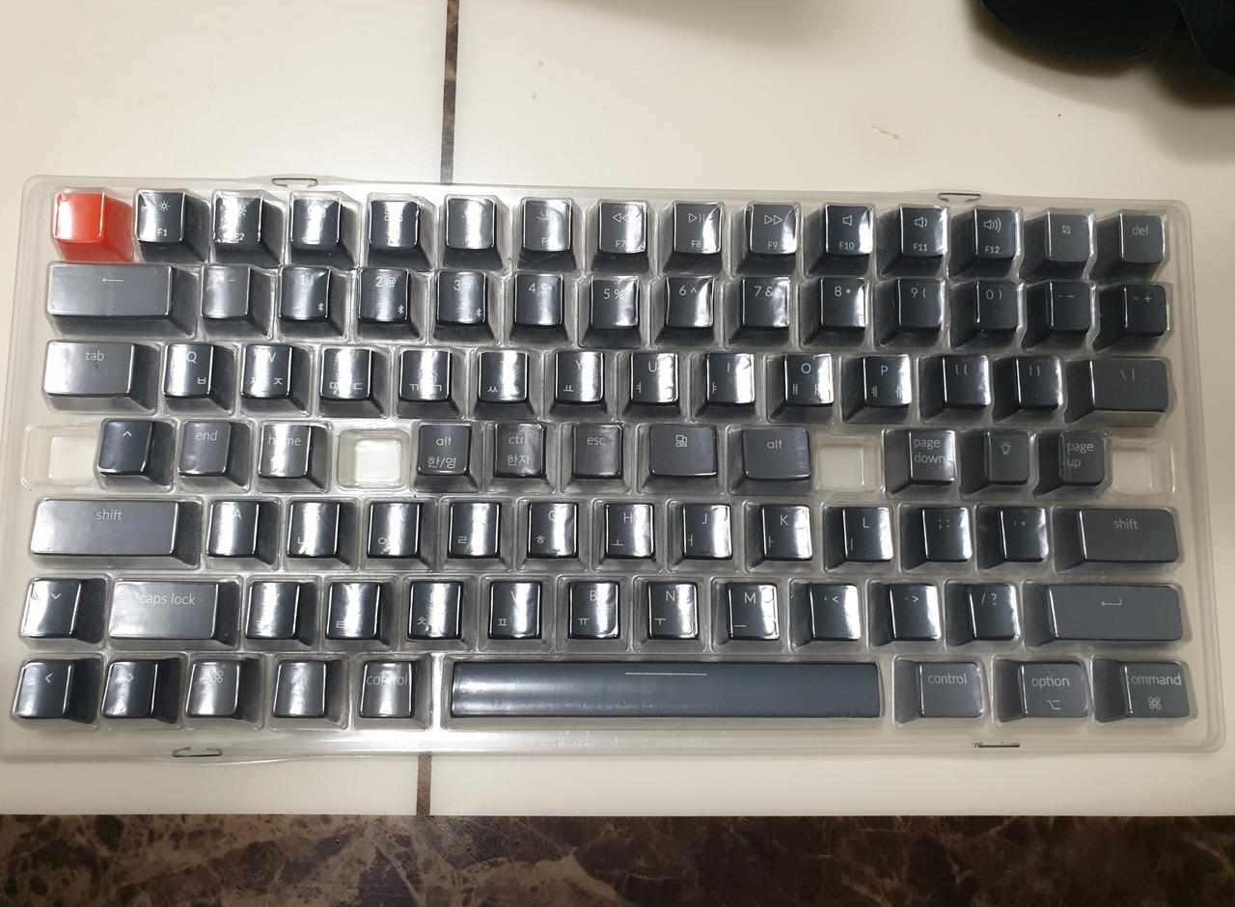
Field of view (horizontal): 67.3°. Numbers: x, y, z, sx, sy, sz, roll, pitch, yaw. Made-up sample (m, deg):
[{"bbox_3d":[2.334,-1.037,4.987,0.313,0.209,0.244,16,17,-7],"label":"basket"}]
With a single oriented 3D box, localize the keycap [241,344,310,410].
[{"bbox_3d":[-0.096,-0.021,0.258,0.018,0.010,0.018,1,82,-3],"label":"keycap"}]

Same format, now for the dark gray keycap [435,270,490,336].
[{"bbox_3d":[-0.044,-0.041,0.262,0.018,0.011,0.018,1,82,-3],"label":"dark gray keycap"}]

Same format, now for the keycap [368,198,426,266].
[{"bbox_3d":[-0.063,-0.063,0.265,0.018,0.011,0.018,1,81,-3],"label":"keycap"}]

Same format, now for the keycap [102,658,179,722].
[{"bbox_3d":[-0.126,0.062,0.242,0.018,0.009,0.018,1,82,-3],"label":"keycap"}]

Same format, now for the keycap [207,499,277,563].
[{"bbox_3d":[-0.102,0.022,0.251,0.018,0.009,0.018,1,82,-3],"label":"keycap"}]

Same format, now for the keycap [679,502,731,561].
[{"bbox_3d":[0.024,0.023,0.257,0.018,0.009,0.018,1,82,-3],"label":"keycap"}]

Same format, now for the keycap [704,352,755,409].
[{"bbox_3d":[0.032,-0.019,0.264,0.018,0.010,0.018,1,82,-3],"label":"keycap"}]

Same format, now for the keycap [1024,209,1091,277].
[{"bbox_3d":[0.130,-0.061,0.272,0.018,0.011,0.018,1,82,-3],"label":"keycap"}]

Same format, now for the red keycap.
[{"bbox_3d":[-0.148,-0.064,0.261,0.018,0.011,0.018,1,81,-3],"label":"red keycap"}]

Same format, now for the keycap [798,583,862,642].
[{"bbox_3d":[0.059,0.045,0.255,0.018,0.010,0.018,0,81,-3],"label":"keycap"}]

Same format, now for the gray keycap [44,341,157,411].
[{"bbox_3d":[-0.143,-0.022,0.255,0.028,0.009,0.018,1,81,-3],"label":"gray keycap"}]

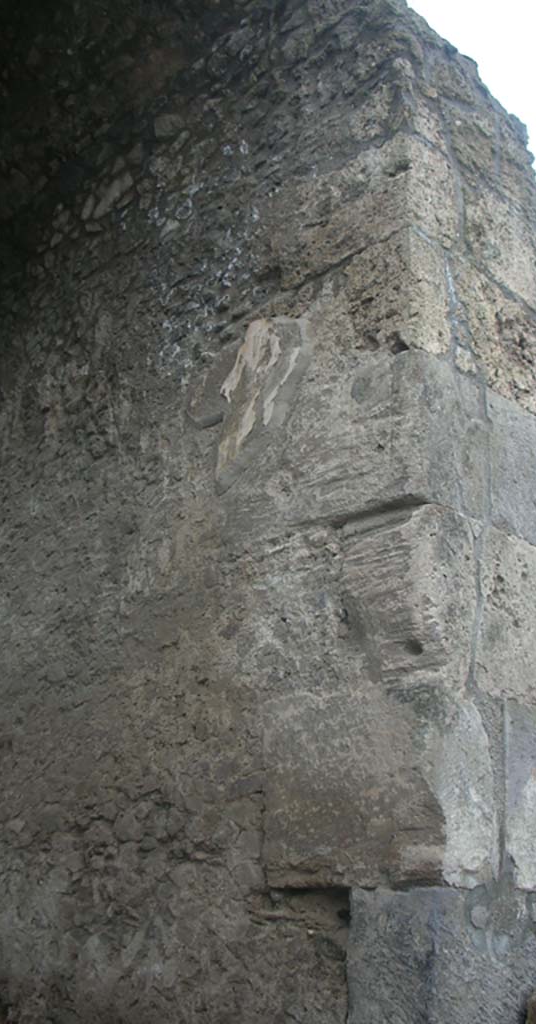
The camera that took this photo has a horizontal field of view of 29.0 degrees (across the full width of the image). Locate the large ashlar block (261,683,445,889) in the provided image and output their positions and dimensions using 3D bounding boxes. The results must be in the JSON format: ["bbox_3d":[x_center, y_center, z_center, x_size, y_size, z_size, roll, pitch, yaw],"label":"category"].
[{"bbox_3d":[0.296,0.774,2.852,0.260,0.493,0.650,19,-26,-40],"label":"large ashlar block"}]

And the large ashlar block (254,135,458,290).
[{"bbox_3d":[0.280,-0.907,3.510,0.248,0.364,0.717,19,-26,-40],"label":"large ashlar block"}]

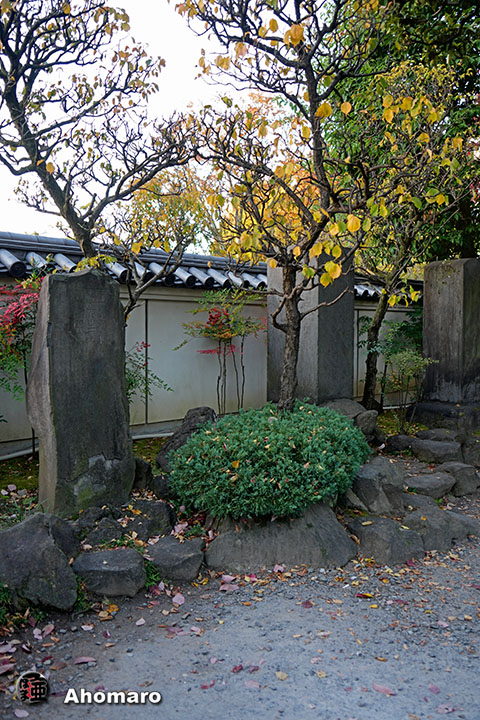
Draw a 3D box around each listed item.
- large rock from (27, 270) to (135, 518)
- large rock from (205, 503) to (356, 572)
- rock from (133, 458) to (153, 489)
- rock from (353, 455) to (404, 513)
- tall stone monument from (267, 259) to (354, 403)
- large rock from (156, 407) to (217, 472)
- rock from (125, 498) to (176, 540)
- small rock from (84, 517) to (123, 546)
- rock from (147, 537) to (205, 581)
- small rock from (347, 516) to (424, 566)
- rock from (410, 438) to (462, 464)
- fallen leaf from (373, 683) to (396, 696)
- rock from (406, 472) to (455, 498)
[{"bbox_3d":[-1.058,0.192,4.311,0.260,1.600,0.610,2,4,43],"label":"large rock"},{"bbox_3d":[0.259,1.114,4.129,0.964,0.360,0.500,0,1,2],"label":"large rock"},{"bbox_3d":[-0.757,0.857,4.870,0.200,0.230,0.200,-3,4,-45],"label":"rock"},{"bbox_3d":[1.027,0.947,4.773,0.401,0.300,0.480,0,1,7],"label":"rock"},{"bbox_3d":[0.852,-0.416,7.723,0.770,1.780,0.710,2,4,43],"label":"tall stone monument"},{"bbox_3d":[-0.503,0.750,6.043,0.587,0.550,0.450,0,1,-3],"label":"large rock"},{"bbox_3d":[-0.603,1.070,4.292,0.330,0.200,0.330,0,1,-5],"label":"rock"},{"bbox_3d":[-0.887,1.122,4.187,0.244,0.140,0.240,0,1,-7],"label":"small rock"},{"bbox_3d":[-0.382,1.200,3.877,0.333,0.200,0.320,0,1,-3],"label":"rock"},{"bbox_3d":[0.916,1.097,4.000,0.450,0.240,0.350,0,3,-9],"label":"small rock"},{"bbox_3d":[2.022,0.945,6.611,0.530,0.210,0.380,0,2,10],"label":"rock"},{"bbox_3d":[0.580,1.324,2.568,0.100,0.020,0.045,1,2,35],"label":"fallen leaf"},{"bbox_3d":[1.652,1.071,5.550,0.390,0.150,0.340,-1,3,-12],"label":"rock"}]

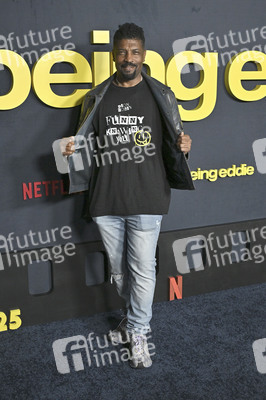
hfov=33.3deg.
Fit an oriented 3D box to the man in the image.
[{"bbox_3d":[-0.015,0.003,2.453,0.690,1.840,0.480,-1,15,0],"label":"man"}]

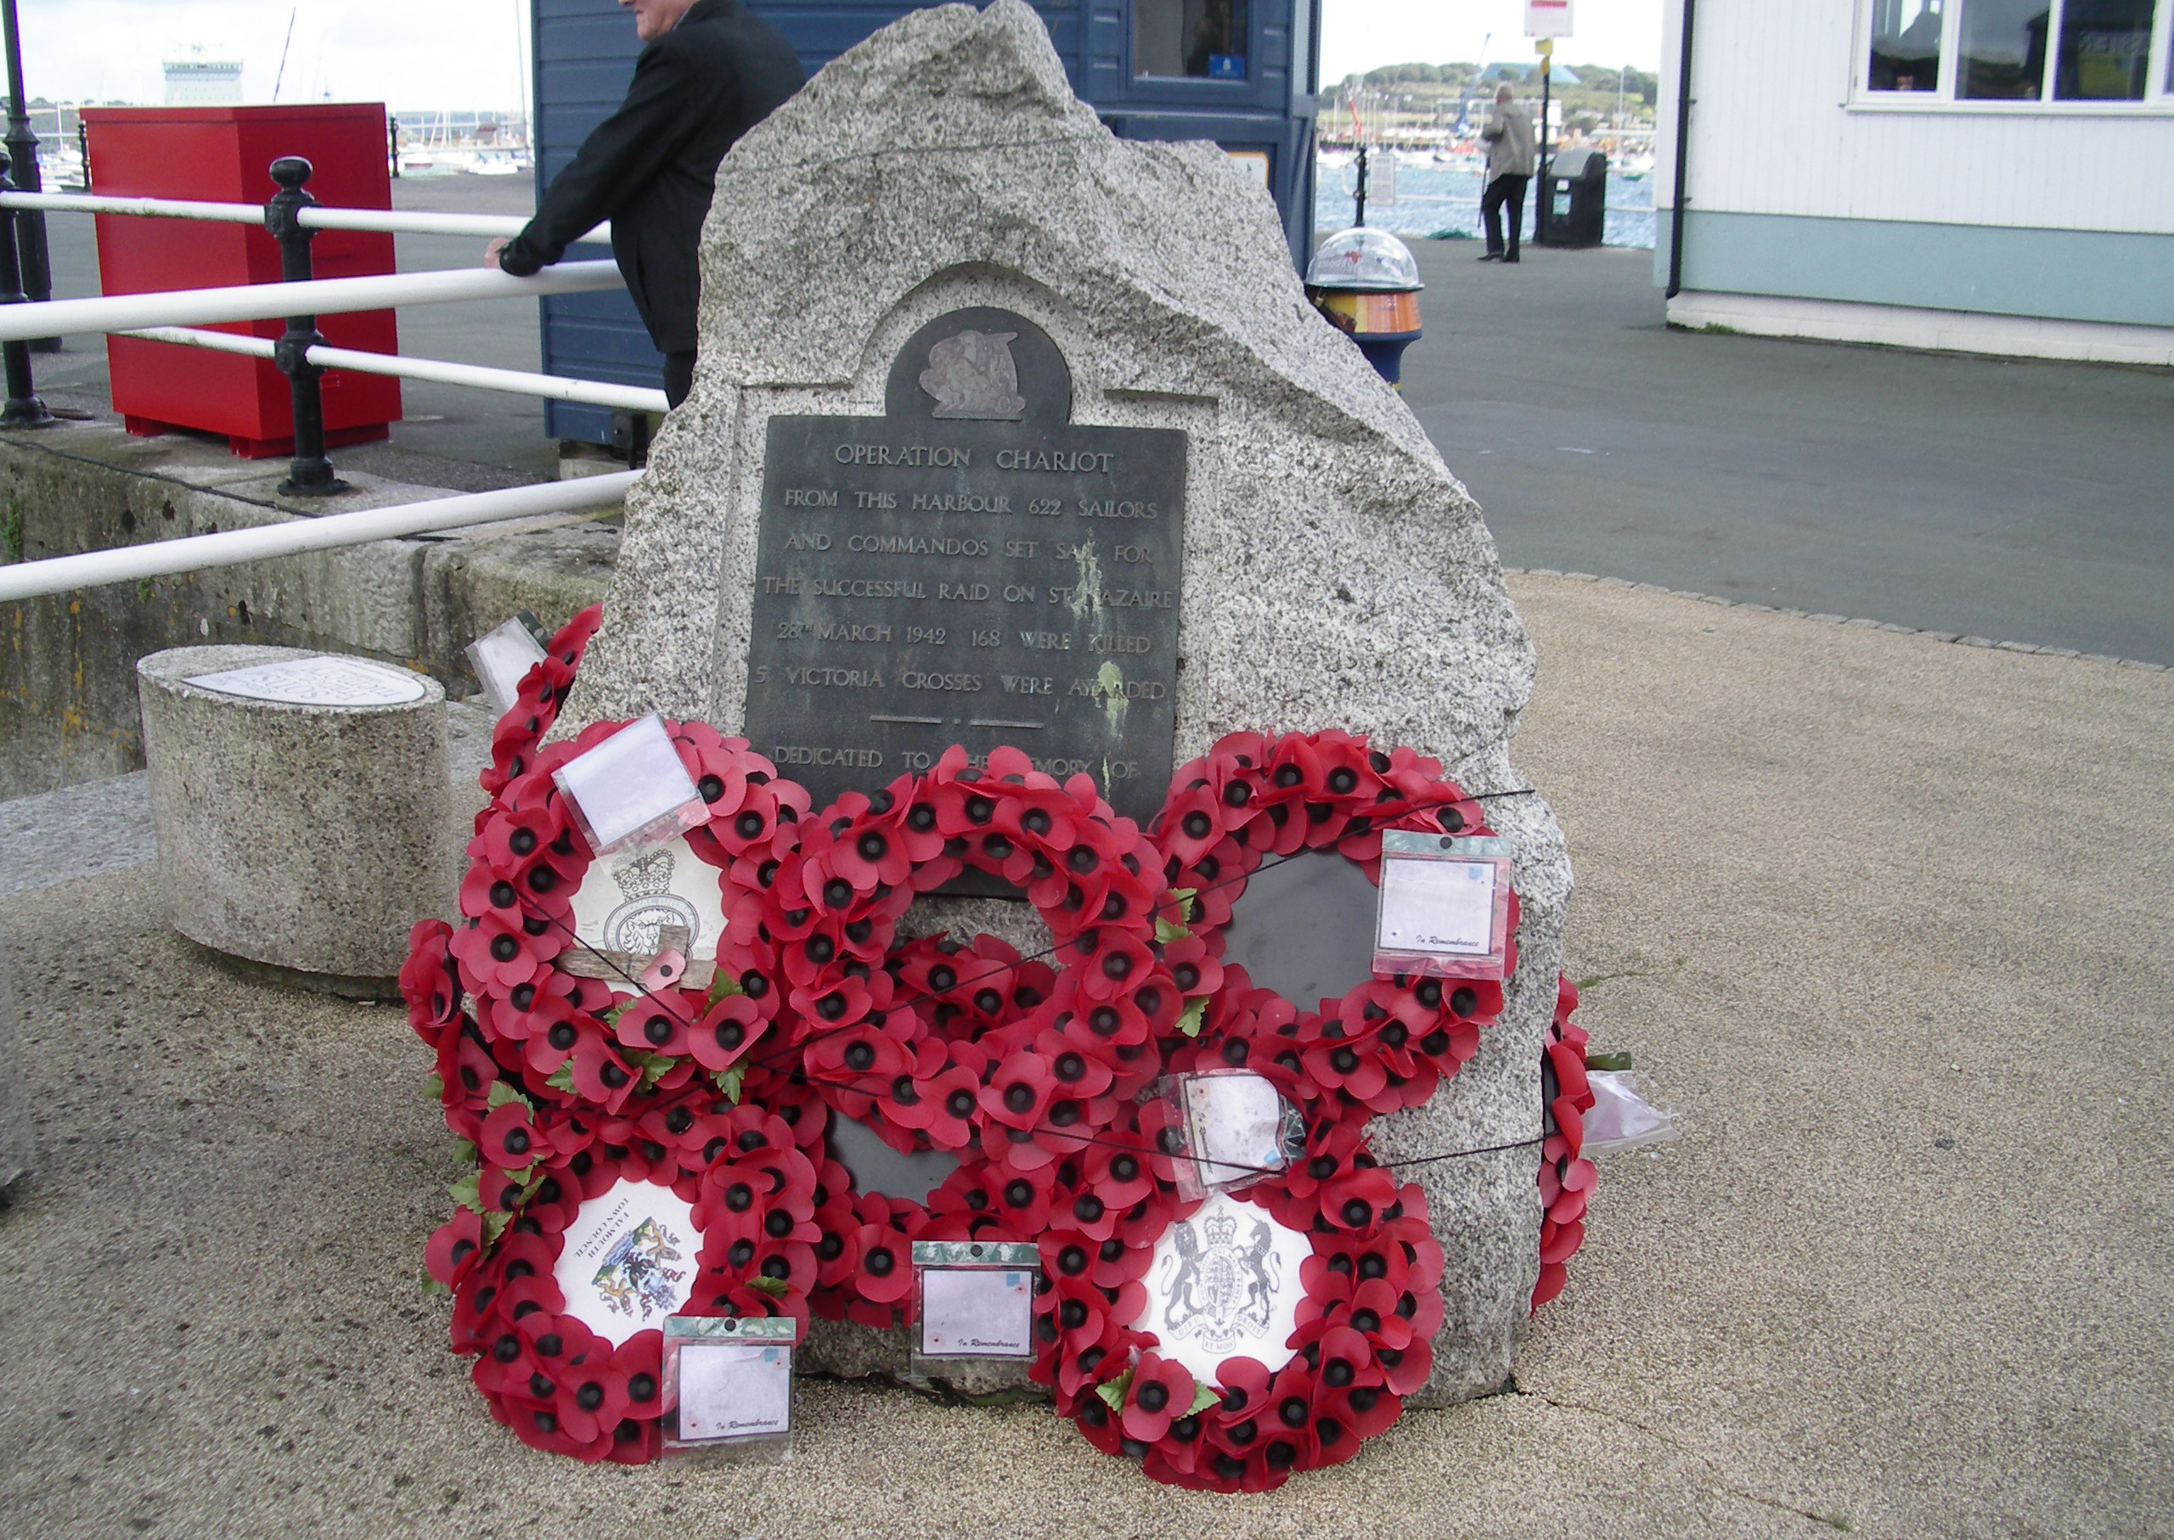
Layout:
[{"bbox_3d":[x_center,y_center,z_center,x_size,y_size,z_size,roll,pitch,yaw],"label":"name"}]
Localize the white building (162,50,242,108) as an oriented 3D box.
[{"bbox_3d":[-261.667,-202.654,650.000,23.000,20.000,18.000,-6,18,-20],"label":"white building"}]

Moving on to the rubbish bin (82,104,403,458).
[{"bbox_3d":[-3.700,-2.122,9.596,1.170,1.420,0.710,12,21,35],"label":"rubbish bin"}]

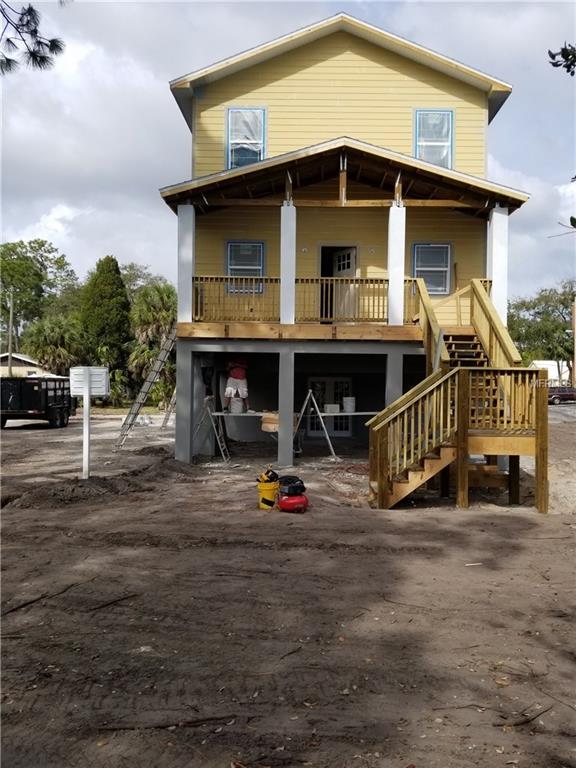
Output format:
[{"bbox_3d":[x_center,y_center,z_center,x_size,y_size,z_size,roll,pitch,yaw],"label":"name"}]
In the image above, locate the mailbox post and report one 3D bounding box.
[{"bbox_3d":[-3.673,0.714,10.700,0.710,2.060,0.250,1,0,1],"label":"mailbox post"}]

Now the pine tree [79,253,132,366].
[{"bbox_3d":[-13.605,-4.063,43.000,3.700,11.000,3.700,1,0,1],"label":"pine tree"}]

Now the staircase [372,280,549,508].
[{"bbox_3d":[2.740,-0.160,10.800,2.720,4.300,3.850,1,0,1],"label":"staircase"}]

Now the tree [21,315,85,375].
[{"bbox_3d":[-16.740,-1.670,41.000,4.400,6.400,4.400,1,0,1],"label":"tree"}]

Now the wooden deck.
[{"bbox_3d":[1.220,-1.160,13.530,7.350,0.340,1.560,1,0,1],"label":"wooden deck"}]

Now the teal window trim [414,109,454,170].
[{"bbox_3d":[3.639,-5.950,14.300,0.960,1.680,0.100,1,0,1],"label":"teal window trim"}]

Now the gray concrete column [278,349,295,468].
[{"bbox_3d":[-0.030,0.555,12.965,0.335,2.580,0.335,1,0,1],"label":"gray concrete column"}]

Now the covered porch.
[{"bbox_3d":[1.253,-3.152,13.400,8.000,4.350,1.850,1,0,1],"label":"covered porch"}]

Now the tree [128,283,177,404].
[{"bbox_3d":[-9.867,-2.949,42.000,3.500,8.900,3.500,1,0,1],"label":"tree"}]

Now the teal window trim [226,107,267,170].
[{"bbox_3d":[-1.024,-6.000,14.300,0.960,1.680,0.100,1,0,1],"label":"teal window trim"}]

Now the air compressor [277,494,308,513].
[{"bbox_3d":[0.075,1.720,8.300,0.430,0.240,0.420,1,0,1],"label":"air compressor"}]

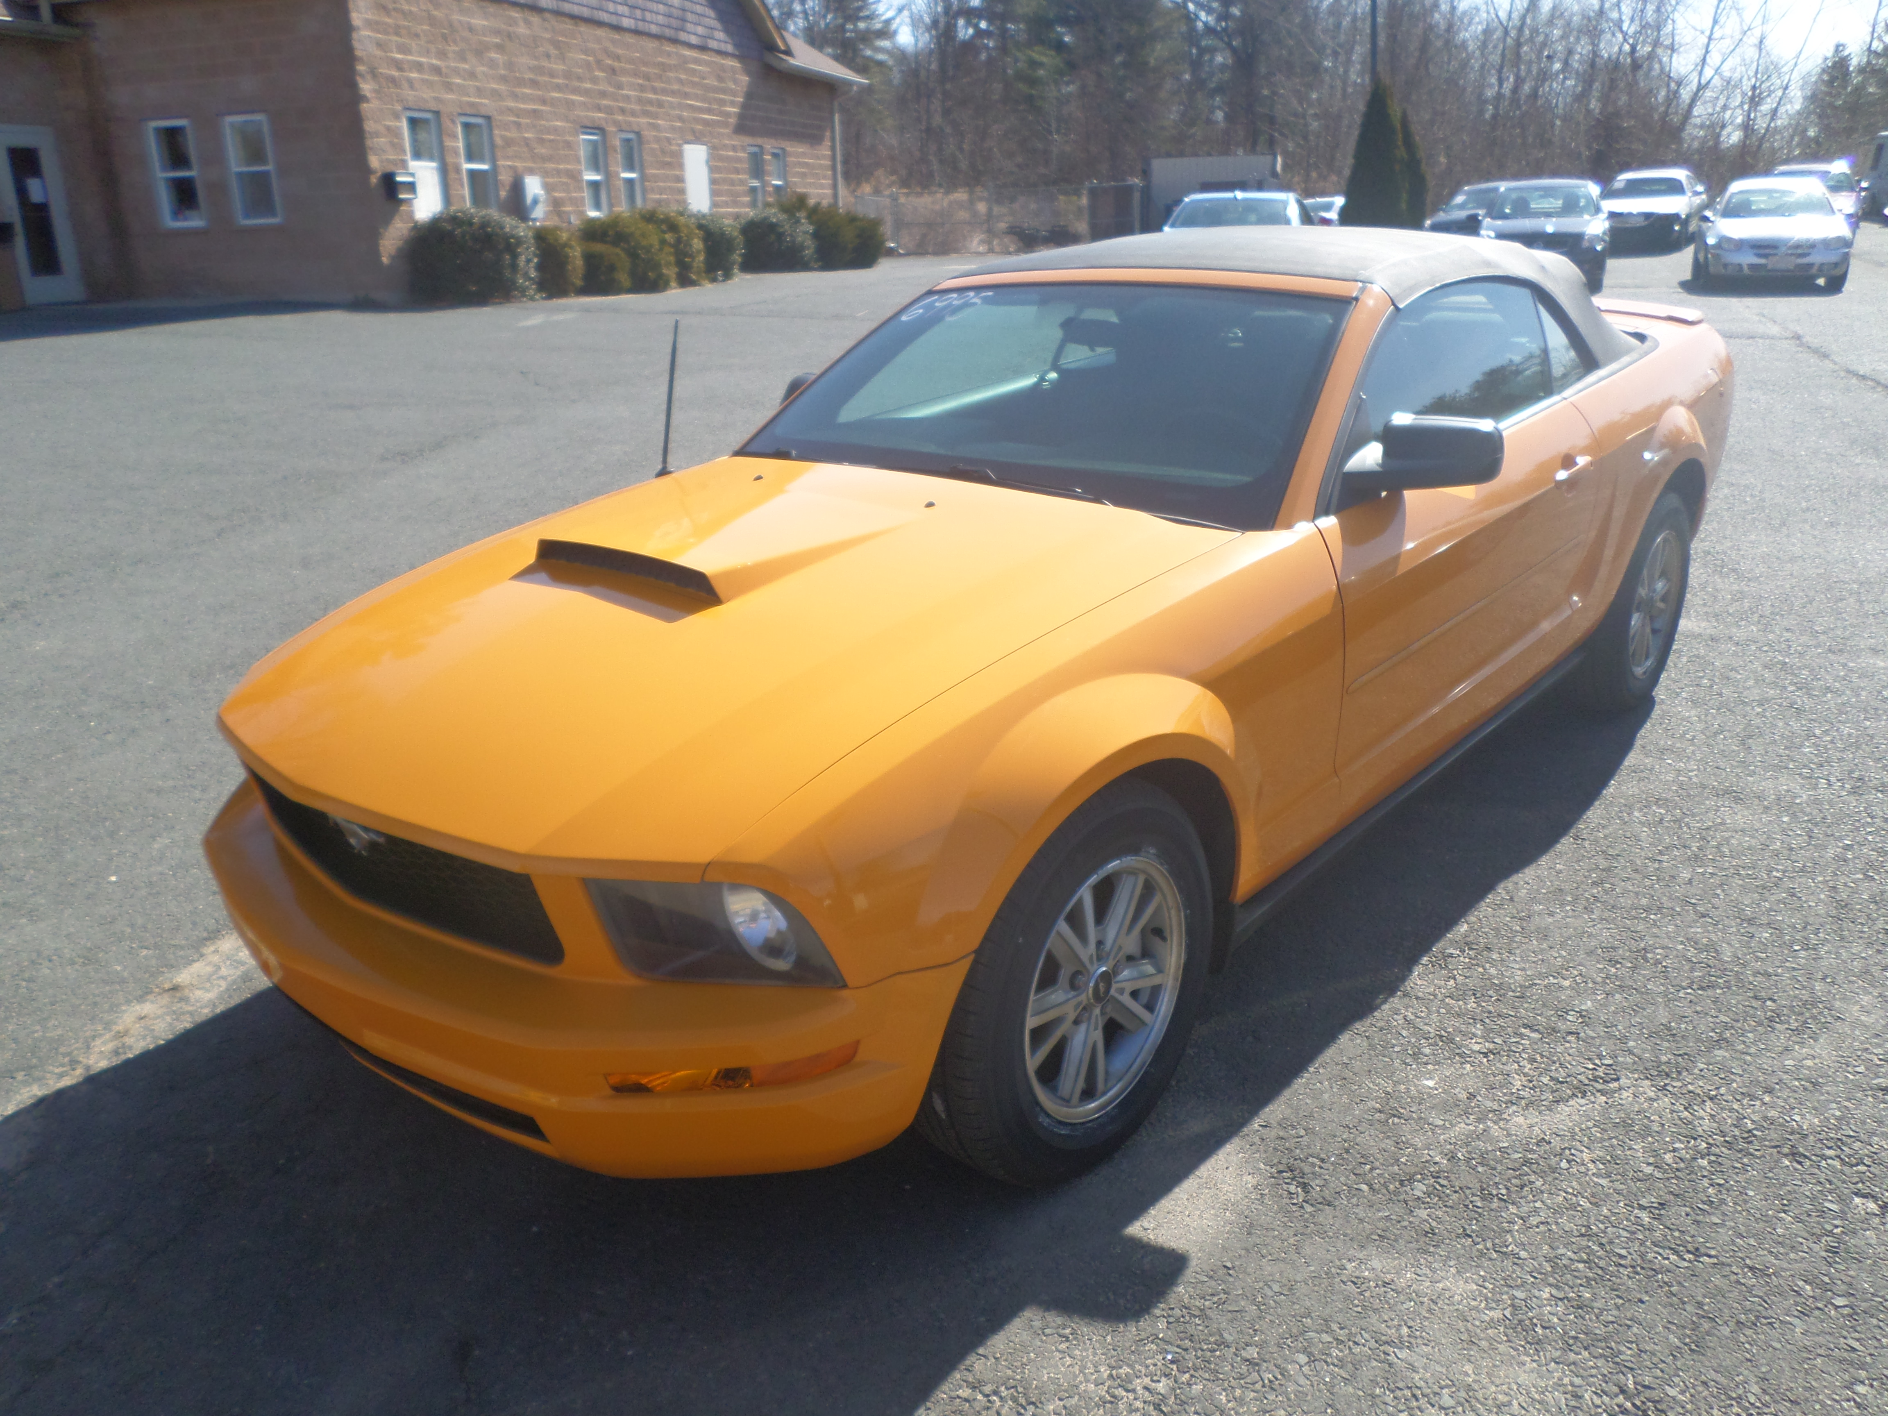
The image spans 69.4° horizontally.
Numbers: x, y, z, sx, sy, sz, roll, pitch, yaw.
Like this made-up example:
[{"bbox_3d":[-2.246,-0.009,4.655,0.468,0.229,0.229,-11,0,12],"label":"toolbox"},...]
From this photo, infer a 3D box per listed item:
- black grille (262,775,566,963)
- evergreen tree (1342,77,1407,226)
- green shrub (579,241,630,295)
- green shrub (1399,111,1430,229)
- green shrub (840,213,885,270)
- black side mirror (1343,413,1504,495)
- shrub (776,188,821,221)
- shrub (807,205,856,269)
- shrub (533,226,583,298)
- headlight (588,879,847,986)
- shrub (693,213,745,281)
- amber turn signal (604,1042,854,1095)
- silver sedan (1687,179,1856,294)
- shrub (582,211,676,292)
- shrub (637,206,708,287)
[{"bbox_3d":[-0.915,0.216,2.162,0.940,0.170,0.120,15,26,41],"label":"black grille"},{"bbox_3d":[8.185,-10.266,26.000,1.300,3.350,1.300,-2,19,0],"label":"evergreen tree"},{"bbox_3d":[-4.827,-6.244,19.400,0.780,0.780,0.780,-2,20,0],"label":"green shrub"},{"bbox_3d":[8.533,-9.479,25.000,0.900,2.850,0.900,-2,20,0],"label":"green shrub"},{"bbox_3d":[-1.834,-10.304,30.000,1.100,1.150,1.100,-2,19,0],"label":"green shrub"},{"bbox_3d":[0.931,-0.485,2.632,0.240,0.140,0.160,15,26,41],"label":"black side mirror"},{"bbox_3d":[-2.971,-9.689,27.600,1.150,1.450,1.150,-2,19,0],"label":"shrub"},{"bbox_3d":[-2.251,-9.372,27.200,1.000,1.250,1.000,-2,20,0],"label":"shrub"},{"bbox_3d":[-5.322,-6.087,18.600,0.900,0.940,0.900,-2,19,0],"label":"shrub"},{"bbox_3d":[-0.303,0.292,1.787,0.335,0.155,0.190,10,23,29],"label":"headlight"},{"bbox_3d":[-3.936,-7.910,23.400,1.000,1.080,1.000,-2,19,0],"label":"shrub"},{"bbox_3d":[-0.280,0.475,1.820,0.340,0.055,0.080,-5,20,-6],"label":"amber turn signal"},{"bbox_3d":[12.060,-6.934,19.949,1.750,1.440,4.500,7,22,23],"label":"silver sedan"},{"bbox_3d":[-4.827,-6.953,20.800,1.400,1.160,1.350,-2,20,0],"label":"shrub"},{"bbox_3d":[-4.331,-7.336,21.700,1.150,1.220,1.150,-2,20,0],"label":"shrub"}]

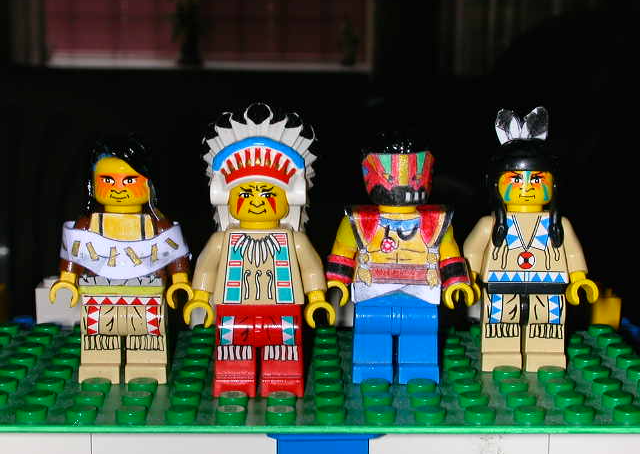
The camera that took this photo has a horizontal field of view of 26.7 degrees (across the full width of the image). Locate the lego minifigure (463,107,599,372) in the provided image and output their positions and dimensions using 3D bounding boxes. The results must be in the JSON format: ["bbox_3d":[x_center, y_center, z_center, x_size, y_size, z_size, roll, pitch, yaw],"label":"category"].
[{"bbox_3d":[0.038,0.002,0.245,0.025,0.048,0.015,0,9,-1],"label":"lego minifigure"}]

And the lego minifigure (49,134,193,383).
[{"bbox_3d":[-0.034,0.006,0.236,0.025,0.043,0.015,0,9,-1],"label":"lego minifigure"}]

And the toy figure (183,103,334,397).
[{"bbox_3d":[-0.010,0.004,0.229,0.025,0.049,0.017,0,9,-1],"label":"toy figure"}]

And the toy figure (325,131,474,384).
[{"bbox_3d":[0.014,0.005,0.237,0.025,0.044,0.015,0,9,-1],"label":"toy figure"}]

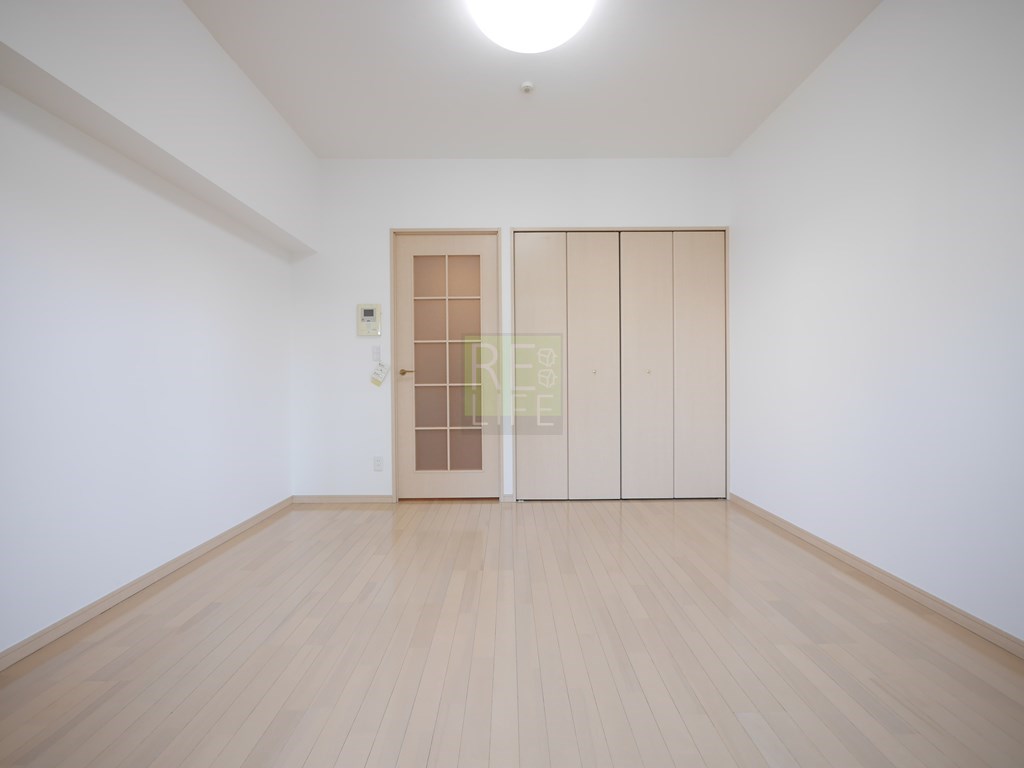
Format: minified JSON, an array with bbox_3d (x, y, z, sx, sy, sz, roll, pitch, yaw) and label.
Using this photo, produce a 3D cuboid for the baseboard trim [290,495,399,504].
[{"bbox_3d":[-1.308,0.898,3.220,0.800,0.065,0.020,0,0,0],"label":"baseboard trim"}]

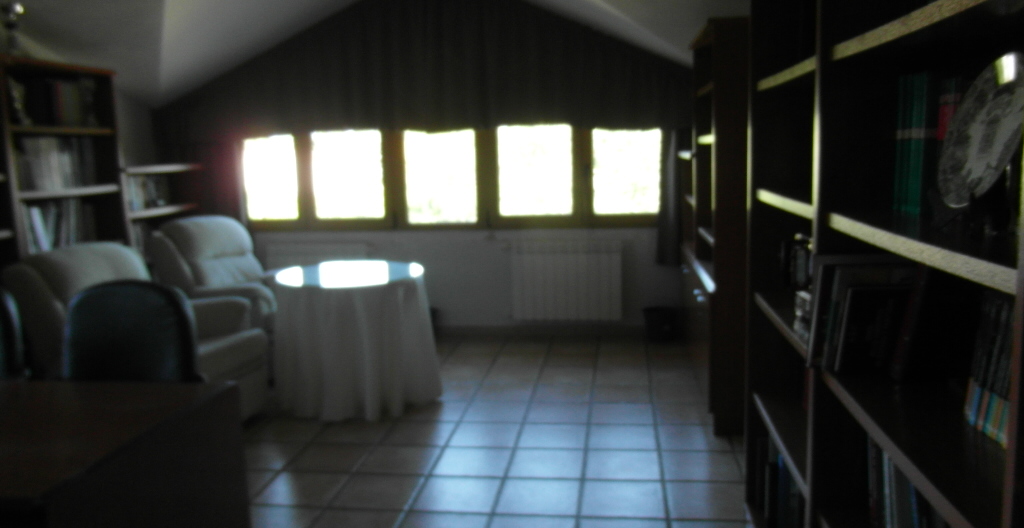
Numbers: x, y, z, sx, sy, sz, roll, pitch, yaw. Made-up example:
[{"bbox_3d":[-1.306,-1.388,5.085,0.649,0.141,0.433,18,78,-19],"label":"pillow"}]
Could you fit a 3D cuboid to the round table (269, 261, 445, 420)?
[{"bbox_3d":[-0.957,0.422,4.364,0.980,0.740,0.980,-2,9,0],"label":"round table"}]

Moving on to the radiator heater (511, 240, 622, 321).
[{"bbox_3d":[0.405,0.113,5.239,0.800,0.580,0.100,-1,9,9],"label":"radiator heater"}]

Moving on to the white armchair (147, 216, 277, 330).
[{"bbox_3d":[-1.757,0.215,4.879,0.920,1.050,0.820,2,10,26],"label":"white armchair"}]

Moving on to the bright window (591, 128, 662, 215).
[{"bbox_3d":[0.827,-0.666,5.139,0.520,0.630,0.080,-1,9,9],"label":"bright window"}]

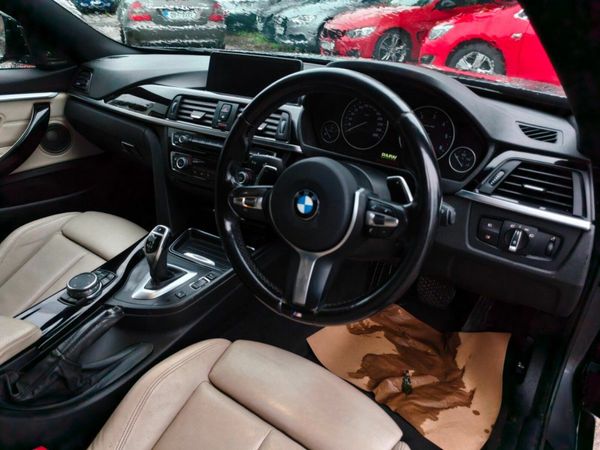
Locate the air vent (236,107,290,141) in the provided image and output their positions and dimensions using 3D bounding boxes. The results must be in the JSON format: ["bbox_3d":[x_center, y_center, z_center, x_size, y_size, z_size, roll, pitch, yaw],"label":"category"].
[{"bbox_3d":[-0.077,-0.223,0.858,0.125,0.062,0.030,15,16,24],"label":"air vent"}]

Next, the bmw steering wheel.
[{"bbox_3d":[0.027,-0.039,0.606,0.372,0.372,0.085,8,4,32],"label":"bmw steering wheel"}]

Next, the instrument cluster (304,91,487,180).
[{"bbox_3d":[0.177,-0.176,0.761,0.335,0.125,0.050,20,17,31],"label":"instrument cluster"}]

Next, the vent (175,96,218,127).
[{"bbox_3d":[-0.239,-0.266,0.931,0.120,0.062,0.030,15,16,24],"label":"vent"}]

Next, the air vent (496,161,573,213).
[{"bbox_3d":[0.352,-0.062,0.590,0.112,0.062,0.030,22,19,34],"label":"air vent"}]

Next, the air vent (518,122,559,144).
[{"bbox_3d":[0.372,-0.142,0.619,0.064,0.016,0.045,20,49,31],"label":"air vent"}]

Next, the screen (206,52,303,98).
[{"bbox_3d":[-0.108,-0.340,0.920,0.267,0.098,0.025,20,20,31],"label":"screen"}]

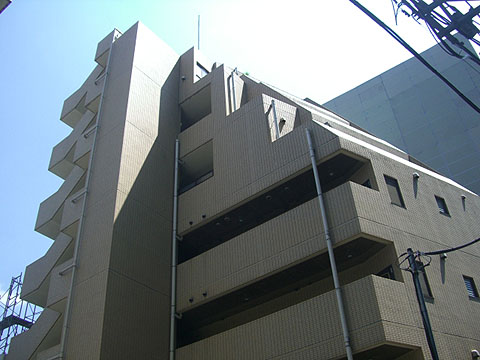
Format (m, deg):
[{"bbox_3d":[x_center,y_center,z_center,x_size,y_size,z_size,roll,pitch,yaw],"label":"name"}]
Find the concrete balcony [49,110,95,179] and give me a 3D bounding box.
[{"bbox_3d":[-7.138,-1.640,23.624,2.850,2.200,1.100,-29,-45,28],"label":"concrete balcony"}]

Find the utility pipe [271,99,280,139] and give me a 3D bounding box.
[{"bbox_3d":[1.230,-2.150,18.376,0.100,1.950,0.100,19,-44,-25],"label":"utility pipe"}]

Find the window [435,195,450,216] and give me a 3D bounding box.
[{"bbox_3d":[6.339,0.830,16.595,0.490,0.720,0.120,19,-44,-25],"label":"window"}]

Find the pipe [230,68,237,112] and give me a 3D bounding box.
[{"bbox_3d":[-0.242,-3.667,21.125,0.140,2.600,0.140,19,-44,-25],"label":"pipe"}]

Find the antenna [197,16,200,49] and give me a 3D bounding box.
[{"bbox_3d":[-2.028,-7.313,26.029,0.080,3.044,0.080,-29,-45,28],"label":"antenna"}]

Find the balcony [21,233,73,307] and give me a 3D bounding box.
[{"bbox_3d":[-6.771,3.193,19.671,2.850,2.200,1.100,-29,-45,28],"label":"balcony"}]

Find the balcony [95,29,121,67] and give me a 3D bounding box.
[{"bbox_3d":[-6.072,-6.102,24.760,1.250,1.340,0.800,-29,-45,28],"label":"balcony"}]

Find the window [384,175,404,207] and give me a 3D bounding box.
[{"bbox_3d":[4.522,0.355,15.508,0.600,1.120,0.120,19,-44,-25],"label":"window"}]

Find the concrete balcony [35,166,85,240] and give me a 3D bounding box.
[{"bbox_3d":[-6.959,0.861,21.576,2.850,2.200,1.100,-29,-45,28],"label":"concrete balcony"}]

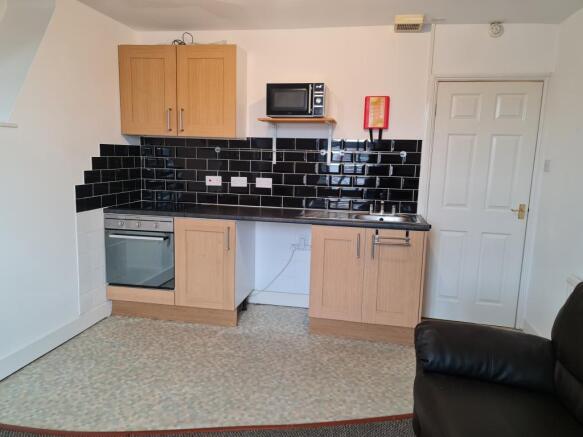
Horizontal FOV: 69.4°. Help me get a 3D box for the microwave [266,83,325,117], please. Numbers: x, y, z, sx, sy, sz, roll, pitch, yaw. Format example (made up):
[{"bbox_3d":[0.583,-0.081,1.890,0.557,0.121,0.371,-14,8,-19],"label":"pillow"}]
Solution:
[{"bbox_3d":[0.060,-0.925,3.383,0.447,0.258,0.340,3,9,10],"label":"microwave"}]

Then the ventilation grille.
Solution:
[{"bbox_3d":[0.894,-1.481,3.217,0.211,0.062,0.220,3,9,10],"label":"ventilation grille"}]

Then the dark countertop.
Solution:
[{"bbox_3d":[-0.213,-0.040,3.448,2.521,0.040,0.587,3,9,10],"label":"dark countertop"}]

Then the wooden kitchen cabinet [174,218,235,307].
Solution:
[{"bbox_3d":[-0.626,0.317,3.586,0.501,0.725,0.572,3,9,10],"label":"wooden kitchen cabinet"}]

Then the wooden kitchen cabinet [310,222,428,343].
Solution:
[{"bbox_3d":[0.594,0.450,3.376,0.807,0.872,0.572,3,9,10],"label":"wooden kitchen cabinet"}]

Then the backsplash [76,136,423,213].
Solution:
[{"bbox_3d":[-0.248,-0.331,3.250,2.494,0.593,0.902,3,9,10],"label":"backsplash"}]

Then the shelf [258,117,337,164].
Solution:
[{"bbox_3d":[0.064,-0.621,3.461,0.602,0.358,0.295,3,9,10],"label":"shelf"}]

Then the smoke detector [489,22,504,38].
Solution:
[{"bbox_3d":[1.561,-1.430,3.192,0.108,0.108,0.040,3,9,10],"label":"smoke detector"}]

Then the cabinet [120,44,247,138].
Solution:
[{"bbox_3d":[-0.908,-1.061,3.578,1.011,0.724,0.297,3,9,10],"label":"cabinet"}]

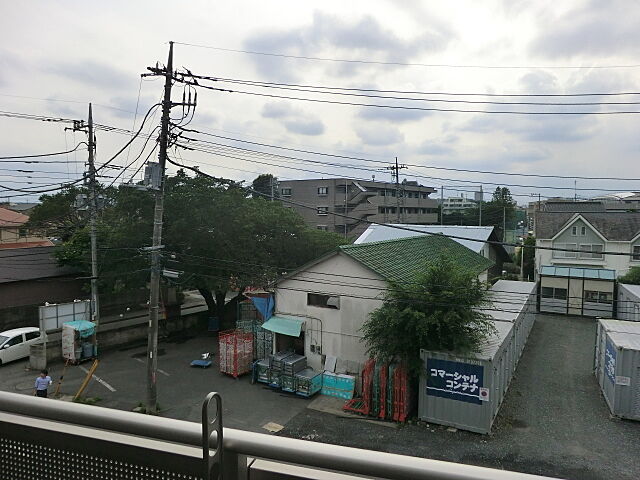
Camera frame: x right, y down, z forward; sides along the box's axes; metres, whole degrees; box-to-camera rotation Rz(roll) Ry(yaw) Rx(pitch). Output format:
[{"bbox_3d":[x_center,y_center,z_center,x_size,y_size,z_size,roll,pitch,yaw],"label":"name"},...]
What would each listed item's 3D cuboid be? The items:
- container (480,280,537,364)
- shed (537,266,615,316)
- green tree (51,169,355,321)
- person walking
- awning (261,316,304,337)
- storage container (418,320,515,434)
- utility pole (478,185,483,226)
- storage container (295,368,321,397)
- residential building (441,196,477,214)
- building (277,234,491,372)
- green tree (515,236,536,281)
[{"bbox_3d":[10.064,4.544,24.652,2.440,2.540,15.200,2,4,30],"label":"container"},{"bbox_3d":[19.104,3.778,33.010,4.750,3.300,2.500,2,4,30],"label":"shed"},{"bbox_3d":[-8.429,0.607,30.339,19.800,10.500,13.500,-1,4,-15],"label":"green tree"},{"bbox_3d":[-10.615,5.829,17.081,0.520,1.700,0.360,-1,4,-9],"label":"person walking"},{"bbox_3d":[-1.572,3.694,19.150,2.000,0.530,0.680,2,4,30],"label":"awning"},{"bbox_3d":[6.222,5.105,18.119,2.440,2.590,6.060,2,4,30],"label":"storage container"},{"bbox_3d":[31.918,-4.483,88.380,0.320,12.873,0.320,0,3,0],"label":"utility pole"},{"bbox_3d":[-0.466,6.083,18.925,0.640,0.800,1.020,2,4,30],"label":"storage container"},{"bbox_3d":[78.069,-15.885,250.476,20.000,16.151,11.000,0,3,9],"label":"residential building"},{"bbox_3d":[4.659,2.952,24.965,7.400,6.200,15.600,2,4,30],"label":"building"},{"bbox_3d":[18.814,2.254,40.652,2.300,5.156,2.300,0,3,0],"label":"green tree"}]

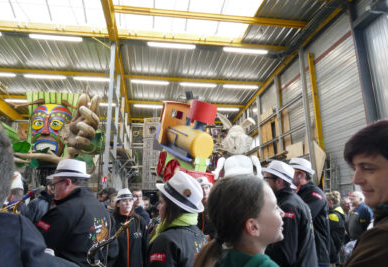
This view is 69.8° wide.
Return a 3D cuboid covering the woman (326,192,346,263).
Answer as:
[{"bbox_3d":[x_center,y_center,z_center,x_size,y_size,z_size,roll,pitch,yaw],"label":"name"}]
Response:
[{"bbox_3d":[1.932,1.603,3.717,0.330,1.620,0.450,-12,-17,39],"label":"woman"}]

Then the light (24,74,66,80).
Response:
[{"bbox_3d":[-5.728,-2.170,10.755,1.530,0.100,0.130,1,-13,-9],"label":"light"}]

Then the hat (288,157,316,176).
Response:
[{"bbox_3d":[1.016,0.308,2.650,0.280,0.120,0.240,12,-6,26],"label":"hat"}]

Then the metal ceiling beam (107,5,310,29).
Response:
[{"bbox_3d":[0.664,-3.325,8.013,5.750,0.160,0.090,1,-13,-9],"label":"metal ceiling beam"}]

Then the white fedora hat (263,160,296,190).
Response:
[{"bbox_3d":[0.675,0.311,2.150,0.280,0.120,0.240,26,-2,24],"label":"white fedora hat"}]

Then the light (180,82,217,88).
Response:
[{"bbox_3d":[0.208,-2.032,11.712,1.530,0.100,0.130,1,-13,-9],"label":"light"}]

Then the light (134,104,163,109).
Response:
[{"bbox_3d":[-2.172,-1.334,13.795,1.530,0.100,0.130,1,-13,-9],"label":"light"}]

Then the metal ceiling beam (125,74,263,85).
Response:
[{"bbox_3d":[0.119,-2.242,11.747,5.890,0.150,0.080,1,-13,-9],"label":"metal ceiling beam"}]

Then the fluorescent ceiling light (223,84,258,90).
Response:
[{"bbox_3d":[2.050,-2.015,12.015,1.530,0.100,0.130,1,-13,-9],"label":"fluorescent ceiling light"}]

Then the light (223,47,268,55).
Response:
[{"bbox_3d":[1.764,-2.786,9.381,1.530,0.100,0.130,1,-13,-9],"label":"light"}]

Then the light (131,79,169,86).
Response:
[{"bbox_3d":[-1.785,-2.089,11.393,1.530,0.100,0.130,1,-13,-9],"label":"light"}]

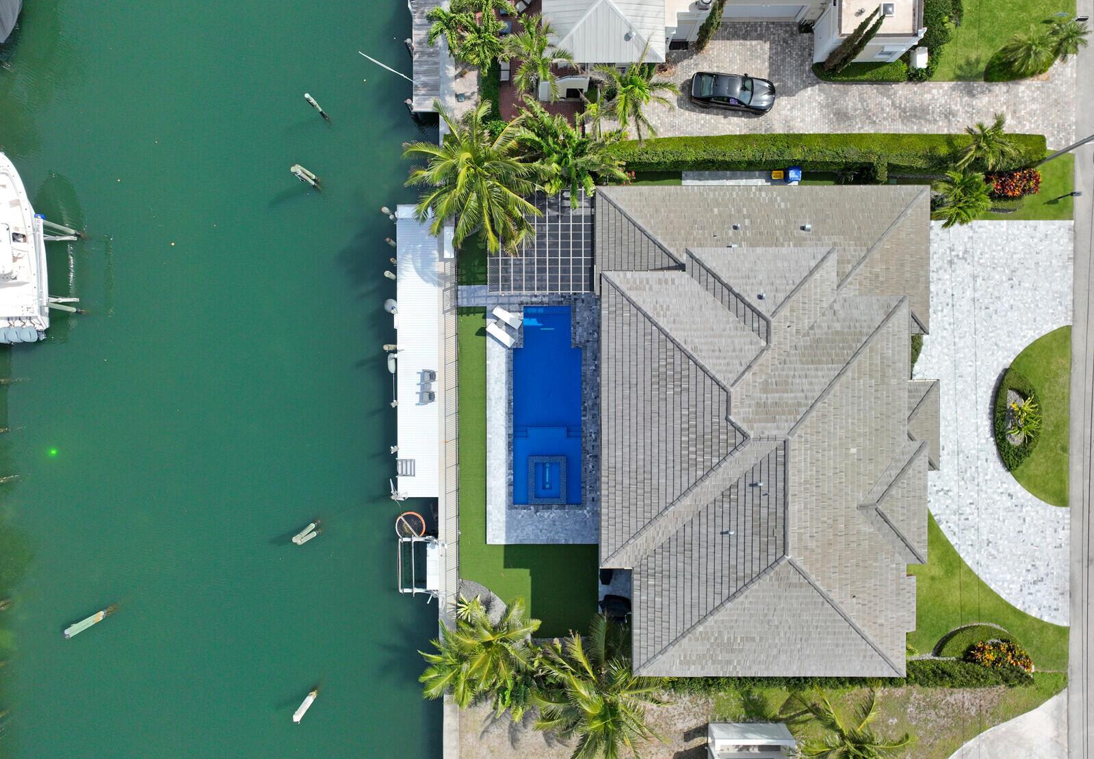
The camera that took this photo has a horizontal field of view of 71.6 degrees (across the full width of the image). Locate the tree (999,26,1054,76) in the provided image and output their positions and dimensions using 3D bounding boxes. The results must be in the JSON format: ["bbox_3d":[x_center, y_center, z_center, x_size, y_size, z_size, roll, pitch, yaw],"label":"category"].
[{"bbox_3d":[26.542,-18.209,42.483,3.140,2.900,2.820,0,91,0],"label":"tree"}]

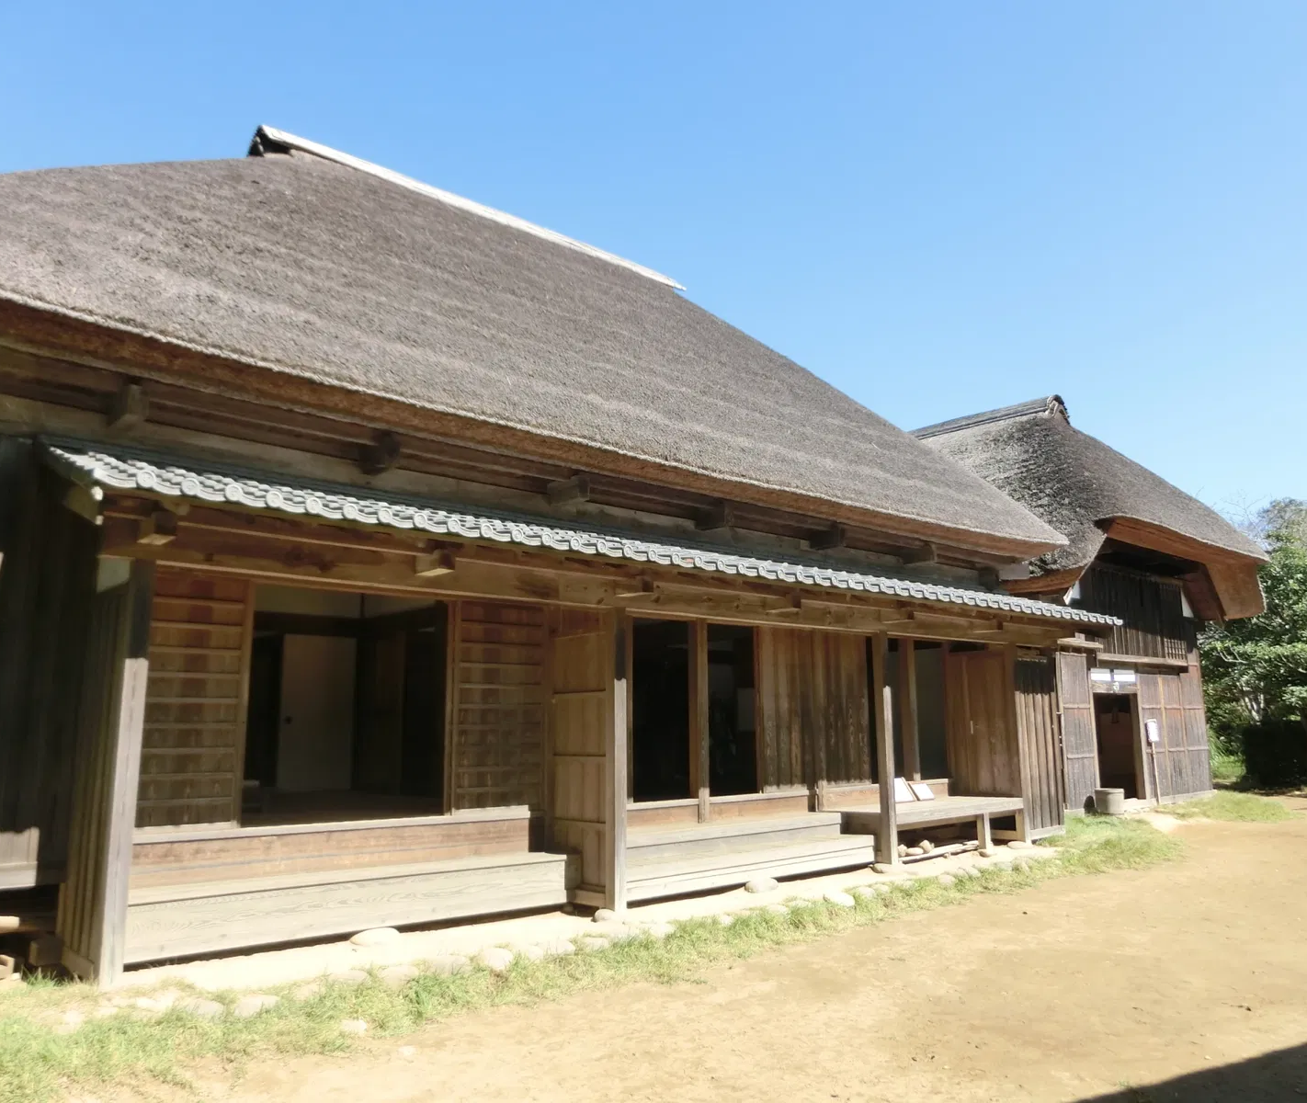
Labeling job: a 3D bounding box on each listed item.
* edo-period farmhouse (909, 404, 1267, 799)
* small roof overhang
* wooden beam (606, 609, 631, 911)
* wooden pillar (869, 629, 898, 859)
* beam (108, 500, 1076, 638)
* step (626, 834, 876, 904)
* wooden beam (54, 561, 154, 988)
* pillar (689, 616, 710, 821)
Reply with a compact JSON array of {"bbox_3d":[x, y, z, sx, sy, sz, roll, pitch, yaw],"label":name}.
[{"bbox_3d":[6.889,1.021,21.032,8.415,7.804,7.755,9,-14,-41],"label":"edo-period farmhouse"},{"bbox_3d":[1.120,0.179,10.236,12.507,0.660,1.518,9,-14,-41],"label":"small roof overhang"},{"bbox_3d":[-0.311,1.700,8.478,0.135,2.430,0.120,9,-14,-41],"label":"wooden beam"},{"bbox_3d":[2.486,2.088,10.946,0.129,2.409,0.124,9,-14,-41],"label":"wooden pillar"},{"bbox_3d":[1.236,0.583,10.112,12.243,0.297,0.140,9,-14,-41],"label":"beam"},{"bbox_3d":[0.878,2.915,9.569,3.366,0.281,0.462,9,-14,-41],"label":"step"},{"bbox_3d":[-3.402,1.321,6.338,0.127,2.425,0.990,9,-14,-41],"label":"wooden beam"},{"bbox_3d":[0.460,1.704,10.463,0.132,2.112,0.124,9,-14,-41],"label":"pillar"}]

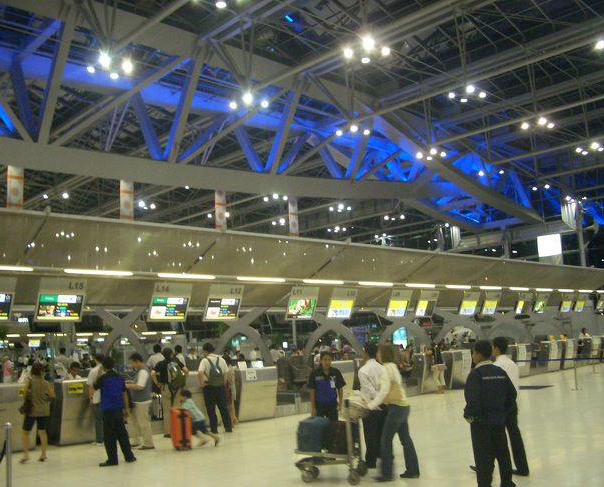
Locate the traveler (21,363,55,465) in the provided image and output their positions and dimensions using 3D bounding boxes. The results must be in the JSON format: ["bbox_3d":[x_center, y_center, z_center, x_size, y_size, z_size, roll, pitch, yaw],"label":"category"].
[{"bbox_3d":[-4.302,2.728,10.605,0.500,1.600,0.380,5,-12,-43],"label":"traveler"}]

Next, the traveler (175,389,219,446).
[{"bbox_3d":[-1.806,3.025,11.427,0.620,1.000,0.400,1,-9,-22],"label":"traveler"}]

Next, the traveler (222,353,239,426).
[{"bbox_3d":[-1.519,3.055,13.770,0.450,1.560,0.350,5,-11,-41],"label":"traveler"}]

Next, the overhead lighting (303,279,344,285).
[{"bbox_3d":[0.541,0.971,16.524,1.460,0.090,0.120,5,-11,-43],"label":"overhead lighting"}]

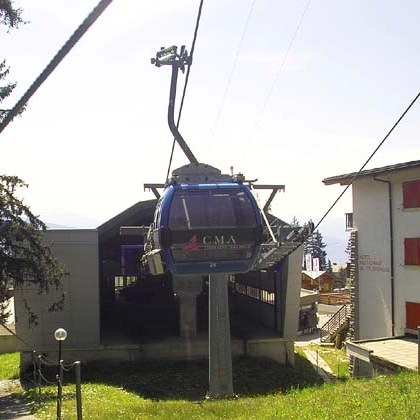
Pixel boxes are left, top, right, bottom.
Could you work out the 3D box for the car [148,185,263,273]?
[{"bbox_3d":[-0.074,0.371,11.500,2.000,1.880,1.950,0,-3,-10],"label":"car"}]

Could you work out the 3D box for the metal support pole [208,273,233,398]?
[{"bbox_3d":[0.429,4.482,21.649,0.900,5.984,0.900,0,-3,-10],"label":"metal support pole"}]

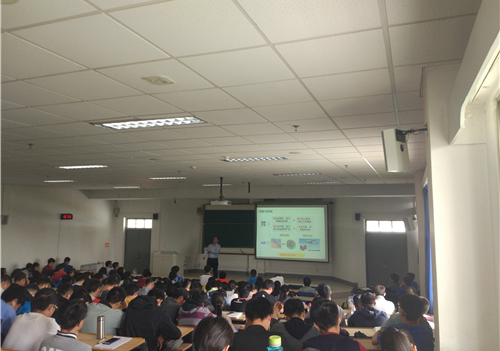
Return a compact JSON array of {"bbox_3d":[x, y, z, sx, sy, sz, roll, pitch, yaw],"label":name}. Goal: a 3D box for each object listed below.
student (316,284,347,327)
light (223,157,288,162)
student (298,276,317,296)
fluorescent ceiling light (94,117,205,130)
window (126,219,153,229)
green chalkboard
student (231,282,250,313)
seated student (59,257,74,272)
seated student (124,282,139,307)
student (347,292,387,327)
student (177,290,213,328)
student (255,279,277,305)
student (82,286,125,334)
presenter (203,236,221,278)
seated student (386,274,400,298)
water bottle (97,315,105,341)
[{"bbox_3d":[1.085,2.150,5.576,0.500,1.280,0.720,-1,-5,21],"label":"student"},{"bbox_3d":[0.092,-0.282,7.050,1.200,0.080,0.300,-2,-5,21],"label":"light"},{"bbox_3d":[1.371,3.071,9.634,0.500,1.260,0.720,-1,-5,21],"label":"student"},{"bbox_3d":[-1.044,-0.543,4.220,1.200,0.080,0.300,-2,-5,21],"label":"fluorescent ceiling light"},{"bbox_3d":[-4.648,2.032,17.009,1.370,0.430,0.100,-2,-5,21],"label":"window"},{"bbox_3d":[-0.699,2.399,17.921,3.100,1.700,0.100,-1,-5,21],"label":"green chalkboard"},{"bbox_3d":[-0.147,2.297,6.417,0.500,1.200,0.720,-1,-5,21],"label":"student"},{"bbox_3d":[-5.441,3.055,11.952,0.500,1.250,0.720,-2,-5,26],"label":"seated student"},{"bbox_3d":[-1.532,1.964,5.150,0.500,1.180,0.720,-1,-5,16],"label":"seated student"},{"bbox_3d":[1.554,2.174,5.284,0.500,1.250,0.720,-1,-5,21],"label":"student"},{"bbox_3d":[-0.638,1.969,4.807,0.500,1.180,0.720,-1,-5,21],"label":"student"},{"bbox_3d":[0.264,2.436,6.945,0.500,1.250,0.720,-1,-5,21],"label":"student"},{"bbox_3d":[-1.502,1.754,4.192,0.500,1.180,0.720,-2,-5,26],"label":"student"},{"bbox_3d":[-1.249,2.883,13.324,0.560,1.710,0.420,-2,-5,21],"label":"presenter"},{"bbox_3d":[3.413,2.987,9.603,0.500,1.280,0.720,1,-5,-1],"label":"seated student"},{"bbox_3d":[-1.291,1.322,3.500,0.067,0.200,0.067,-1,-5,21],"label":"water bottle"}]

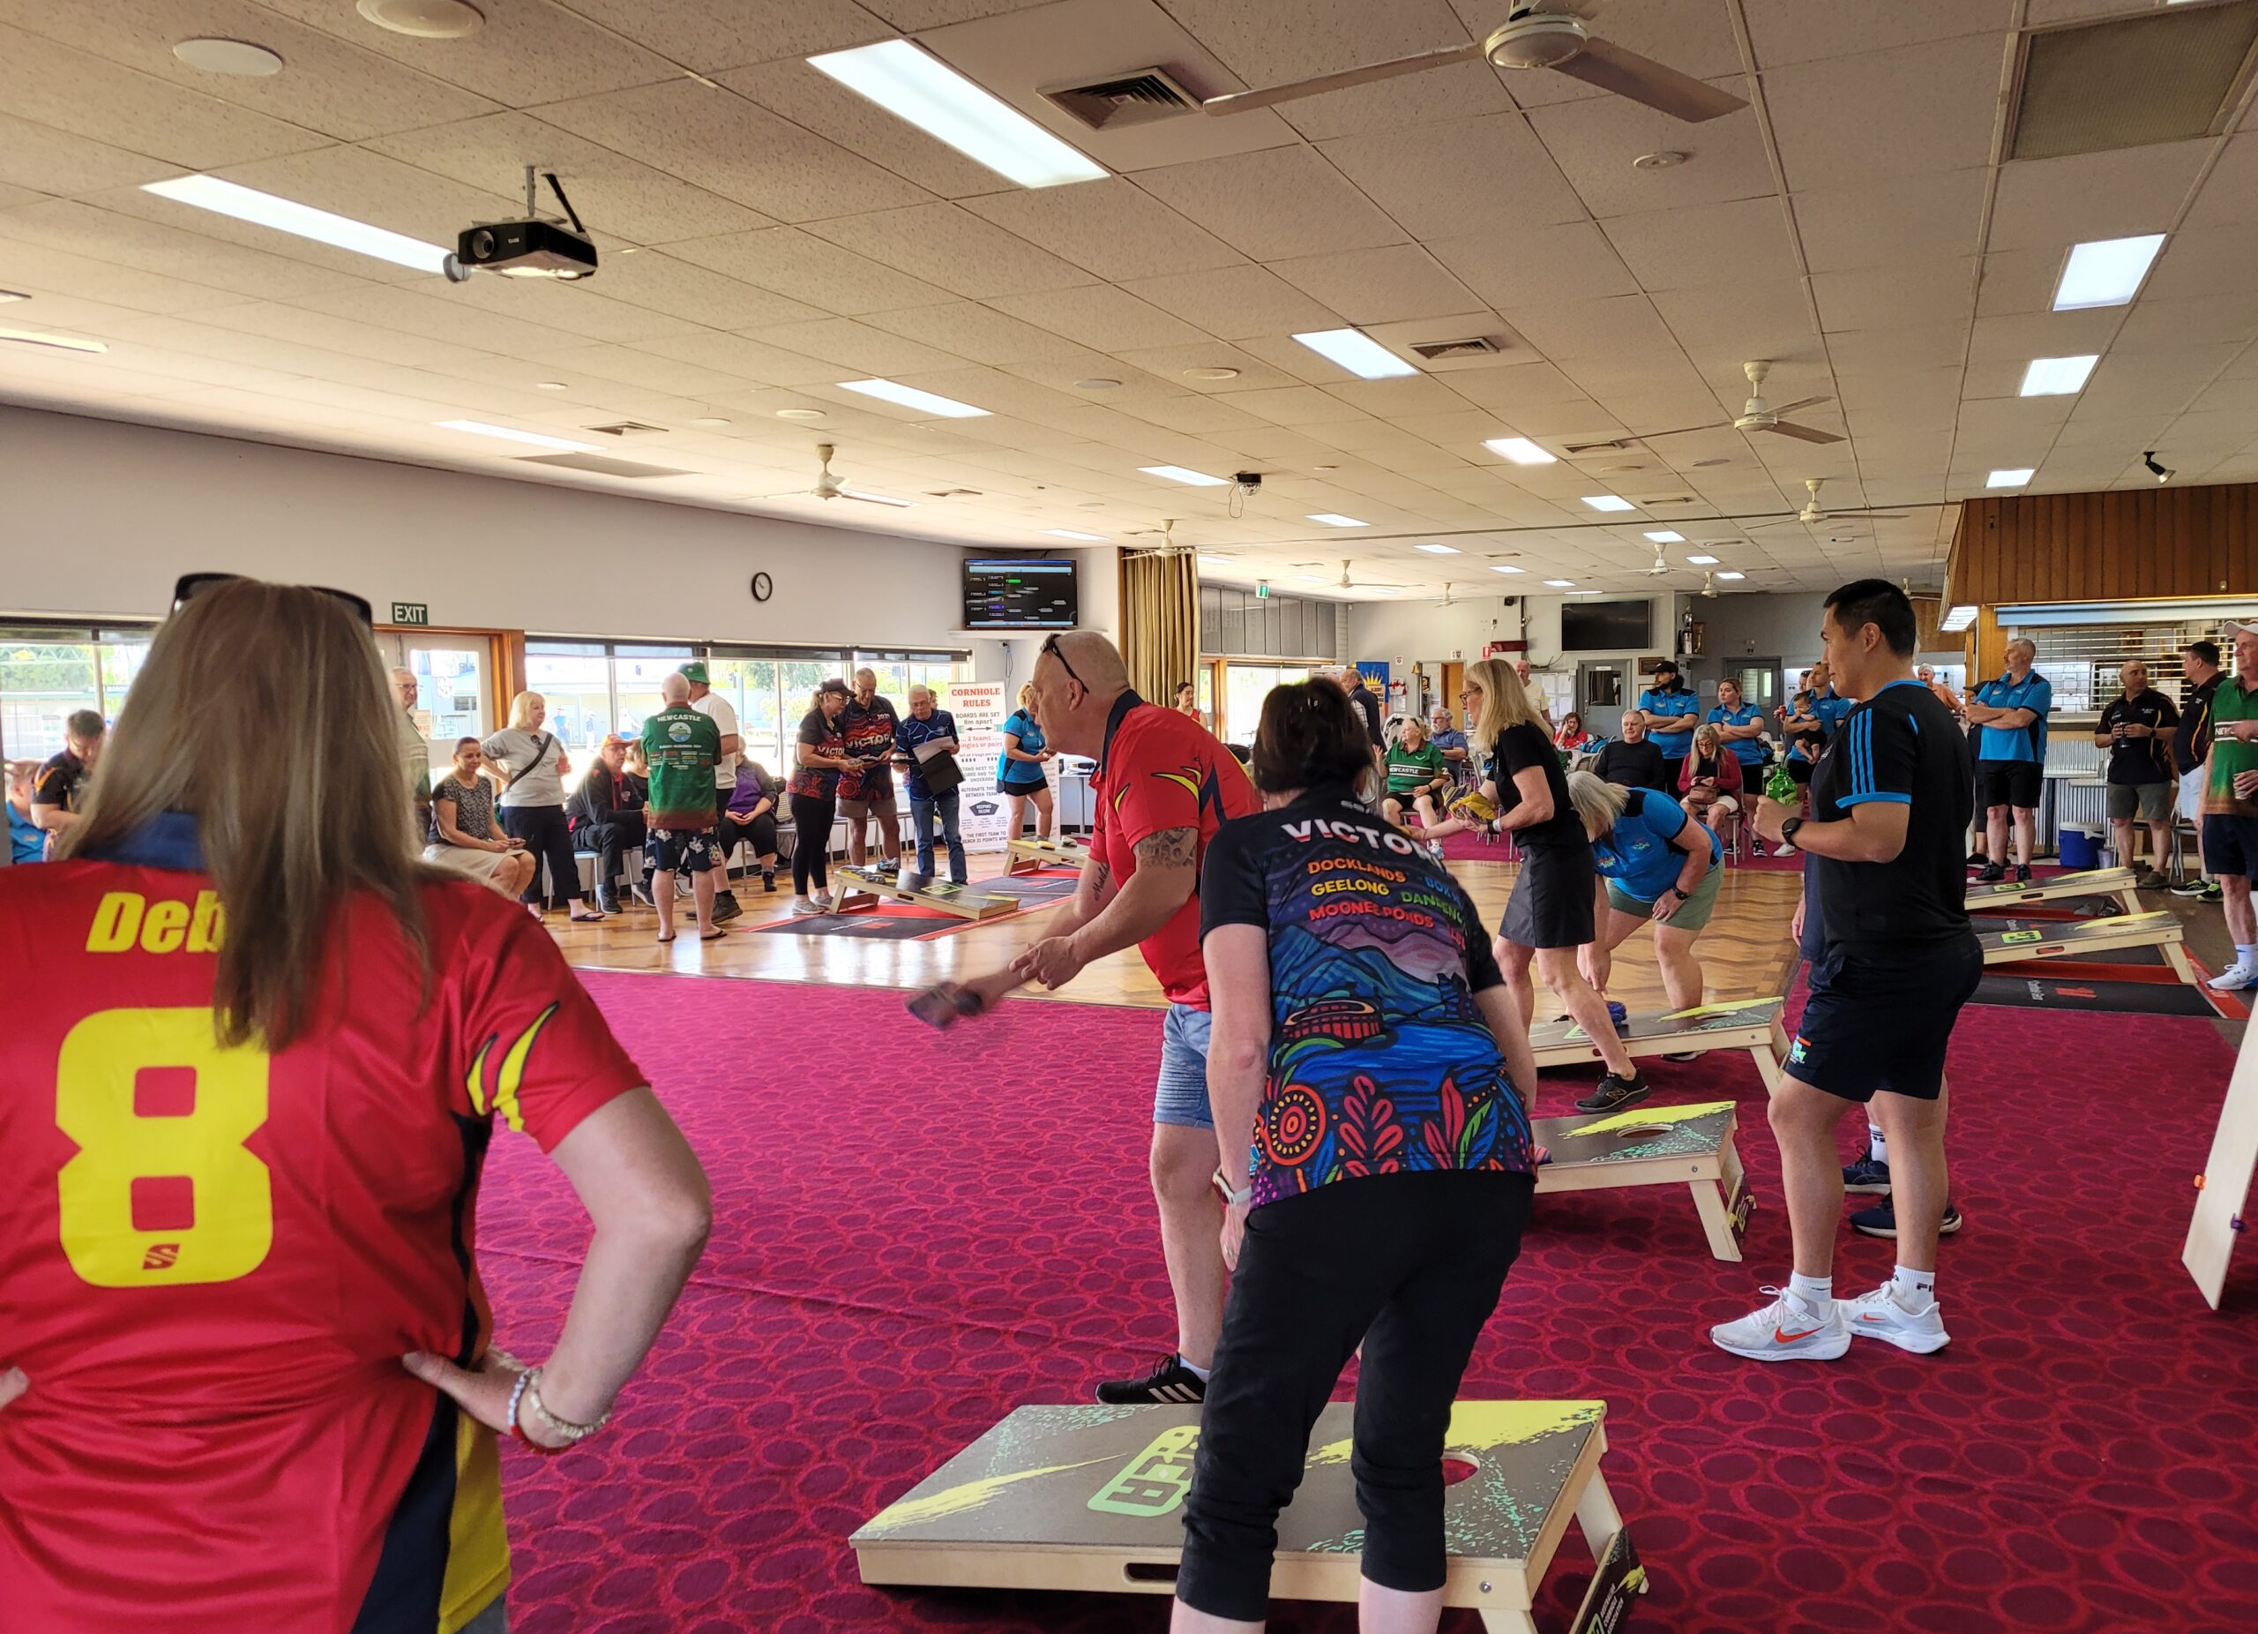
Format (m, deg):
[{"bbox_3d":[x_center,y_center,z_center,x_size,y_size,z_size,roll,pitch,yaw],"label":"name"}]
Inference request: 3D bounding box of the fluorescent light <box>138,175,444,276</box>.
[{"bbox_3d":[-2.620,-1.957,5.596,0.290,0.070,1.200,1,5,25],"label":"fluorescent light"}]

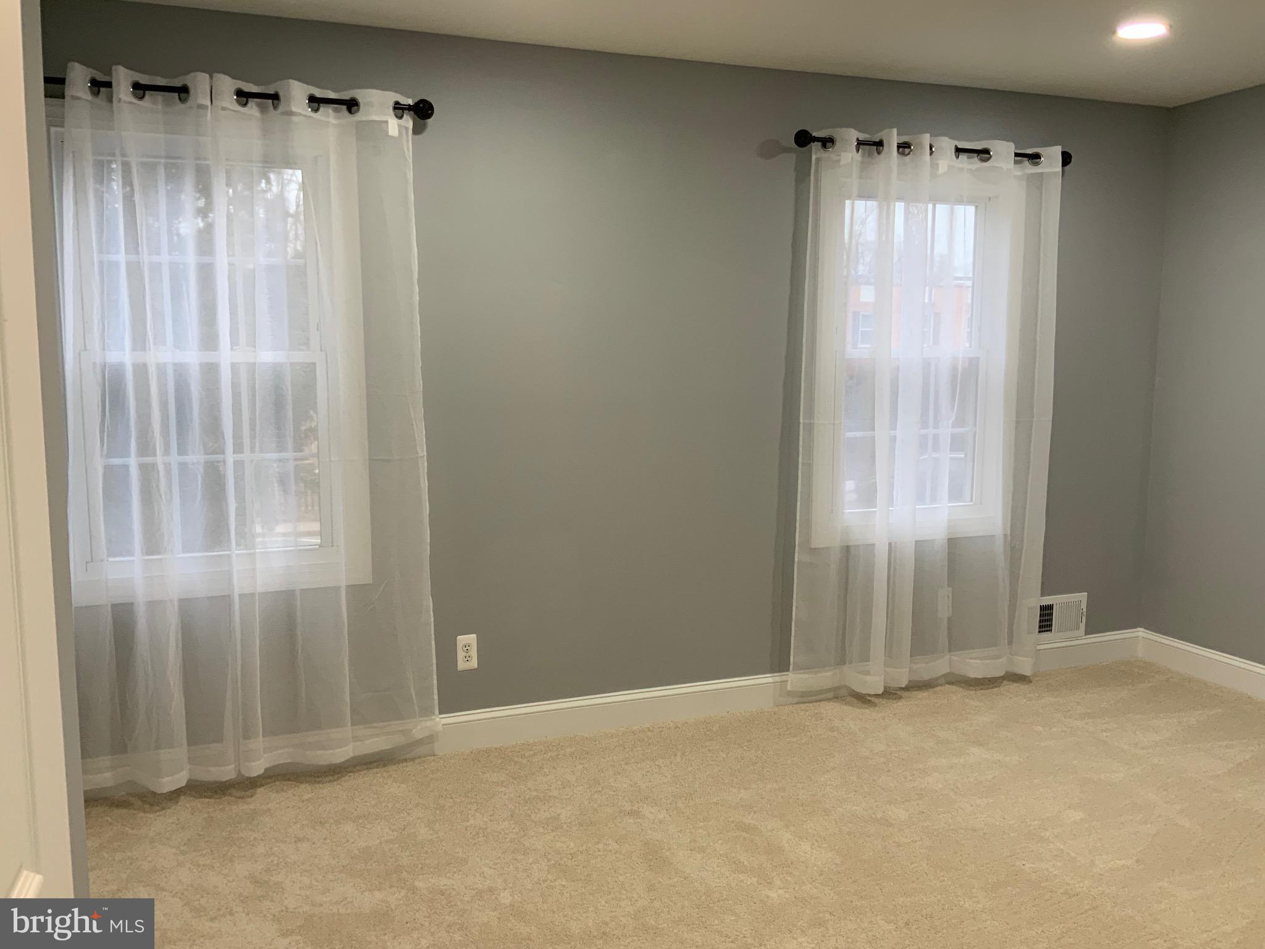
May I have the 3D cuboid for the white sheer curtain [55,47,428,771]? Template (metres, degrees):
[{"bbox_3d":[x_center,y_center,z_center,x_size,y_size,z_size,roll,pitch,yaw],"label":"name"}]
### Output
[{"bbox_3d":[-1.162,-0.111,3.260,1.083,2.148,0.120,-3,8,-21],"label":"white sheer curtain"}]

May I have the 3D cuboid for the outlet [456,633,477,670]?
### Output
[{"bbox_3d":[-0.571,0.617,3.669,0.072,0.122,0.008,-3,8,-21],"label":"outlet"}]

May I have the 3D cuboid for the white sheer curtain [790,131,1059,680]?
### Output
[{"bbox_3d":[1.148,-0.220,4.125,1.176,2.136,0.120,-3,8,-21],"label":"white sheer curtain"}]

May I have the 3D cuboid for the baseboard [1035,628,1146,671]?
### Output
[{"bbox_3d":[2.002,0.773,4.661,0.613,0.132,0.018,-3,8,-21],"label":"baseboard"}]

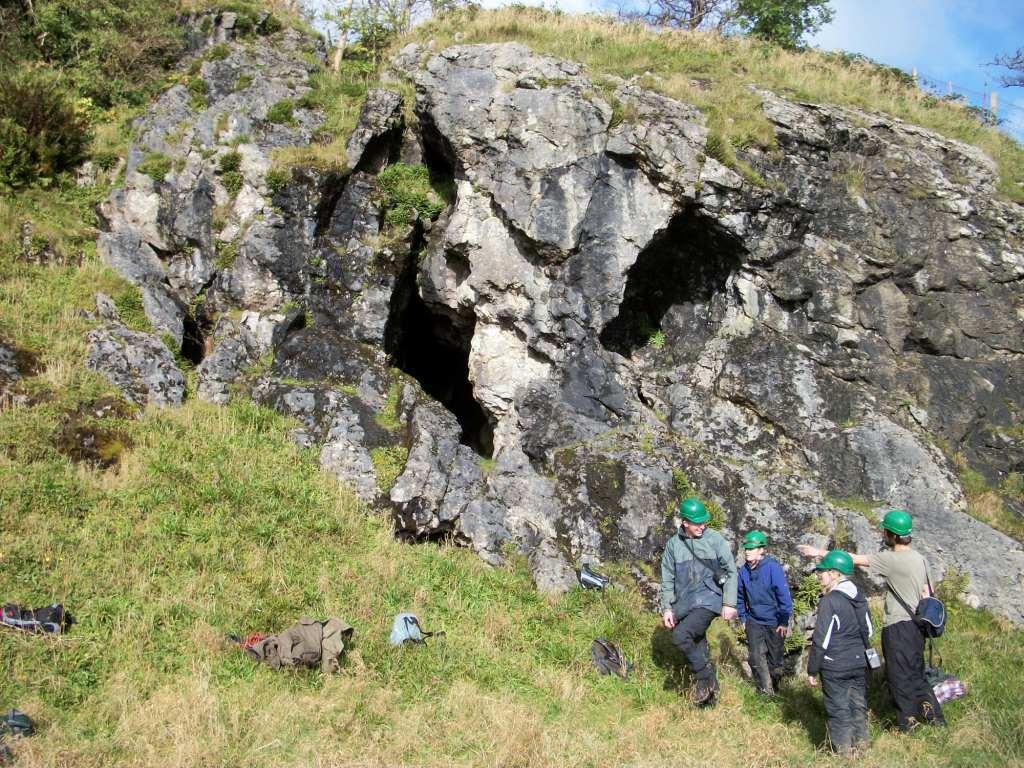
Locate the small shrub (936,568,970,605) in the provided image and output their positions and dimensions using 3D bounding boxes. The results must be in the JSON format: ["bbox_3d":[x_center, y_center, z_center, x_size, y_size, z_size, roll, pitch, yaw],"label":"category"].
[{"bbox_3d":[4.435,2.034,10.400,0.360,0.370,0.300,-3,-8,23],"label":"small shrub"}]

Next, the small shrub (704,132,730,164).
[{"bbox_3d":[2.620,-3.002,13.200,0.330,0.410,0.300,-1,-7,12],"label":"small shrub"}]

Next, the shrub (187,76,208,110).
[{"bbox_3d":[-4.921,-4.561,16.200,0.350,0.560,0.320,2,-7,-17],"label":"shrub"}]

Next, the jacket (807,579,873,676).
[{"bbox_3d":[2.562,1.905,8.100,0.500,0.750,0.360,5,-9,-35],"label":"jacket"}]

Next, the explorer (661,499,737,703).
[{"bbox_3d":[1.539,1.777,8.500,0.640,1.700,0.500,-2,-8,12],"label":"explorer"}]

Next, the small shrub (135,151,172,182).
[{"bbox_3d":[-5.593,-3.387,16.200,0.560,0.450,0.450,0,-8,0],"label":"small shrub"}]

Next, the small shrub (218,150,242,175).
[{"bbox_3d":[-4.078,-3.209,15.000,0.350,0.350,0.300,2,-7,-16],"label":"small shrub"}]

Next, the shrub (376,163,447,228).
[{"bbox_3d":[-1.369,-2.567,14.100,0.950,0.850,0.760,0,-8,0],"label":"shrub"}]

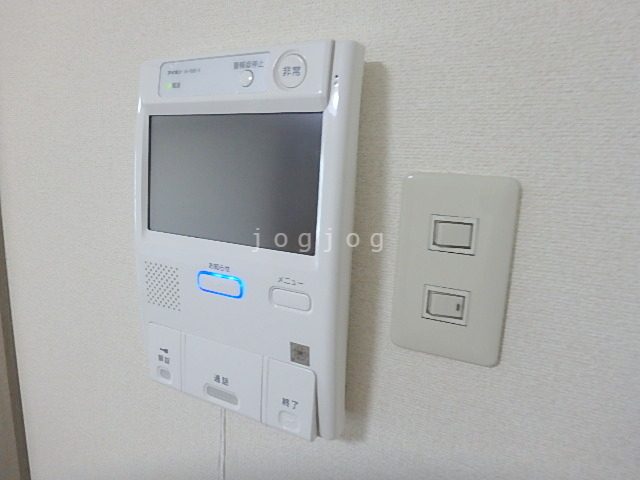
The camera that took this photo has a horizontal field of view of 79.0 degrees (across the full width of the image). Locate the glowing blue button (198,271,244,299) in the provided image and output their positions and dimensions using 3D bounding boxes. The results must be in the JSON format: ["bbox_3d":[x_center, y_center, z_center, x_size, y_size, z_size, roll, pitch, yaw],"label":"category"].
[{"bbox_3d":[-0.078,0.035,0.305,0.044,0.016,0.005,7,12,25],"label":"glowing blue button"}]

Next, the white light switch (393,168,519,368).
[{"bbox_3d":[0.083,0.019,0.248,0.070,0.120,0.009,7,12,25],"label":"white light switch"}]

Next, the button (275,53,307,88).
[{"bbox_3d":[-0.018,-0.108,0.249,0.023,0.023,0.005,7,12,25],"label":"button"}]

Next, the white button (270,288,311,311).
[{"bbox_3d":[-0.020,0.043,0.279,0.033,0.015,0.005,7,12,25],"label":"white button"}]

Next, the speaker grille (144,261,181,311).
[{"bbox_3d":[-0.134,0.039,0.334,0.041,0.038,0.004,7,12,25],"label":"speaker grille"}]

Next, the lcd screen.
[{"bbox_3d":[-0.068,-0.044,0.286,0.153,0.092,0.009,7,8,24],"label":"lcd screen"}]

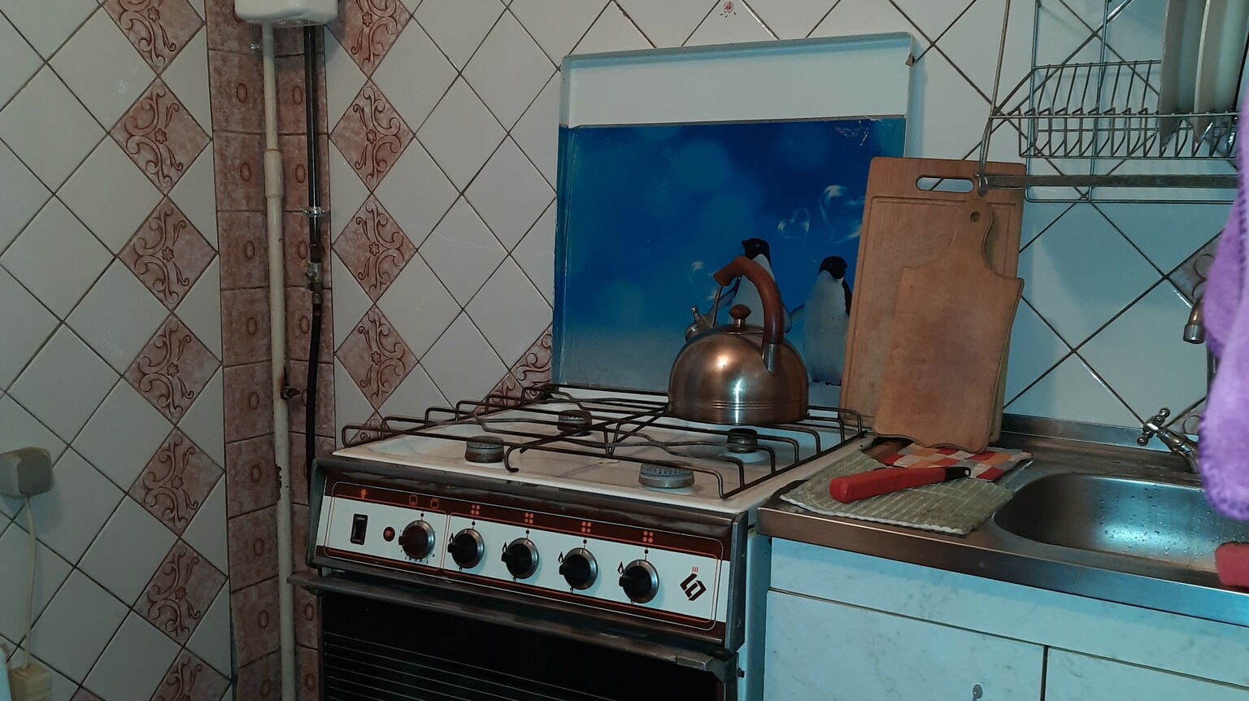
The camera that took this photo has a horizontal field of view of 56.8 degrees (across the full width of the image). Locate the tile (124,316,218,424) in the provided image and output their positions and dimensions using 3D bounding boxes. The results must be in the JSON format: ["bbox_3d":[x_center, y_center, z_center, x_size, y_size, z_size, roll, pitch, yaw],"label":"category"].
[{"bbox_3d":[-0.844,0.036,2.161,0.012,0.150,0.150,5,-36,30],"label":"tile"}]

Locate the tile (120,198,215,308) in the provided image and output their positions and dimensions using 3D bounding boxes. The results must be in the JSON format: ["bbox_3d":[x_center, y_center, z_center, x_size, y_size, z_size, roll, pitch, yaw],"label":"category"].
[{"bbox_3d":[-0.846,-0.176,2.128,0.010,0.150,0.150,5,54,30],"label":"tile"}]

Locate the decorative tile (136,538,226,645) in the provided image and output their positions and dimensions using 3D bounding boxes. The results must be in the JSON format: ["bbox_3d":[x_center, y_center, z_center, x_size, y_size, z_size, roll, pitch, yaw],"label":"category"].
[{"bbox_3d":[-0.850,0.463,2.216,0.010,0.150,0.150,5,54,30],"label":"decorative tile"}]

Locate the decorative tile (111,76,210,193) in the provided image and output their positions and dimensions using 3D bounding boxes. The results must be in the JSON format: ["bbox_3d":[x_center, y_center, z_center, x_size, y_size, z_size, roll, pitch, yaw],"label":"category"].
[{"bbox_3d":[-0.841,-0.388,2.099,0.010,0.150,0.150,5,53,31],"label":"decorative tile"}]

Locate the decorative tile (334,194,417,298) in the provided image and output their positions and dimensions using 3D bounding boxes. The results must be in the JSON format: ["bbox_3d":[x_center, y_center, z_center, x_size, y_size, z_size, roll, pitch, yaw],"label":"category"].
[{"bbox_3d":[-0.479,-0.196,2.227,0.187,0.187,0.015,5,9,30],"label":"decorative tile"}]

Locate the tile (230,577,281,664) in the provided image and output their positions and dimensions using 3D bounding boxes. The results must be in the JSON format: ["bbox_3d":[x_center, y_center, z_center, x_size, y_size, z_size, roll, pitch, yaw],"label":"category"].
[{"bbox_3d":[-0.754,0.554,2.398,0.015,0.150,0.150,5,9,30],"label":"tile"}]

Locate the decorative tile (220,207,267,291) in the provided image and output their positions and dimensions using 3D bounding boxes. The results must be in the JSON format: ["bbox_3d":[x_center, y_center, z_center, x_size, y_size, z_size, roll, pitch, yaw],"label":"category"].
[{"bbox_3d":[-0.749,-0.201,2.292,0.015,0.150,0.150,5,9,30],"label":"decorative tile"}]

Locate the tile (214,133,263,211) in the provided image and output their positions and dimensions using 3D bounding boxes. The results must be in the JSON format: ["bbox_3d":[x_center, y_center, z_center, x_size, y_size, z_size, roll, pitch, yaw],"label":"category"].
[{"bbox_3d":[-0.747,-0.350,2.272,0.010,0.150,0.150,5,9,30],"label":"tile"}]

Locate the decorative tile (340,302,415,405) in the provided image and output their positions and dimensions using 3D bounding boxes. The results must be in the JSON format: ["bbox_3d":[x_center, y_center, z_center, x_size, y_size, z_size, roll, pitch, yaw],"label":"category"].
[{"bbox_3d":[-0.484,0.014,2.263,0.150,0.150,0.010,-47,-17,27],"label":"decorative tile"}]

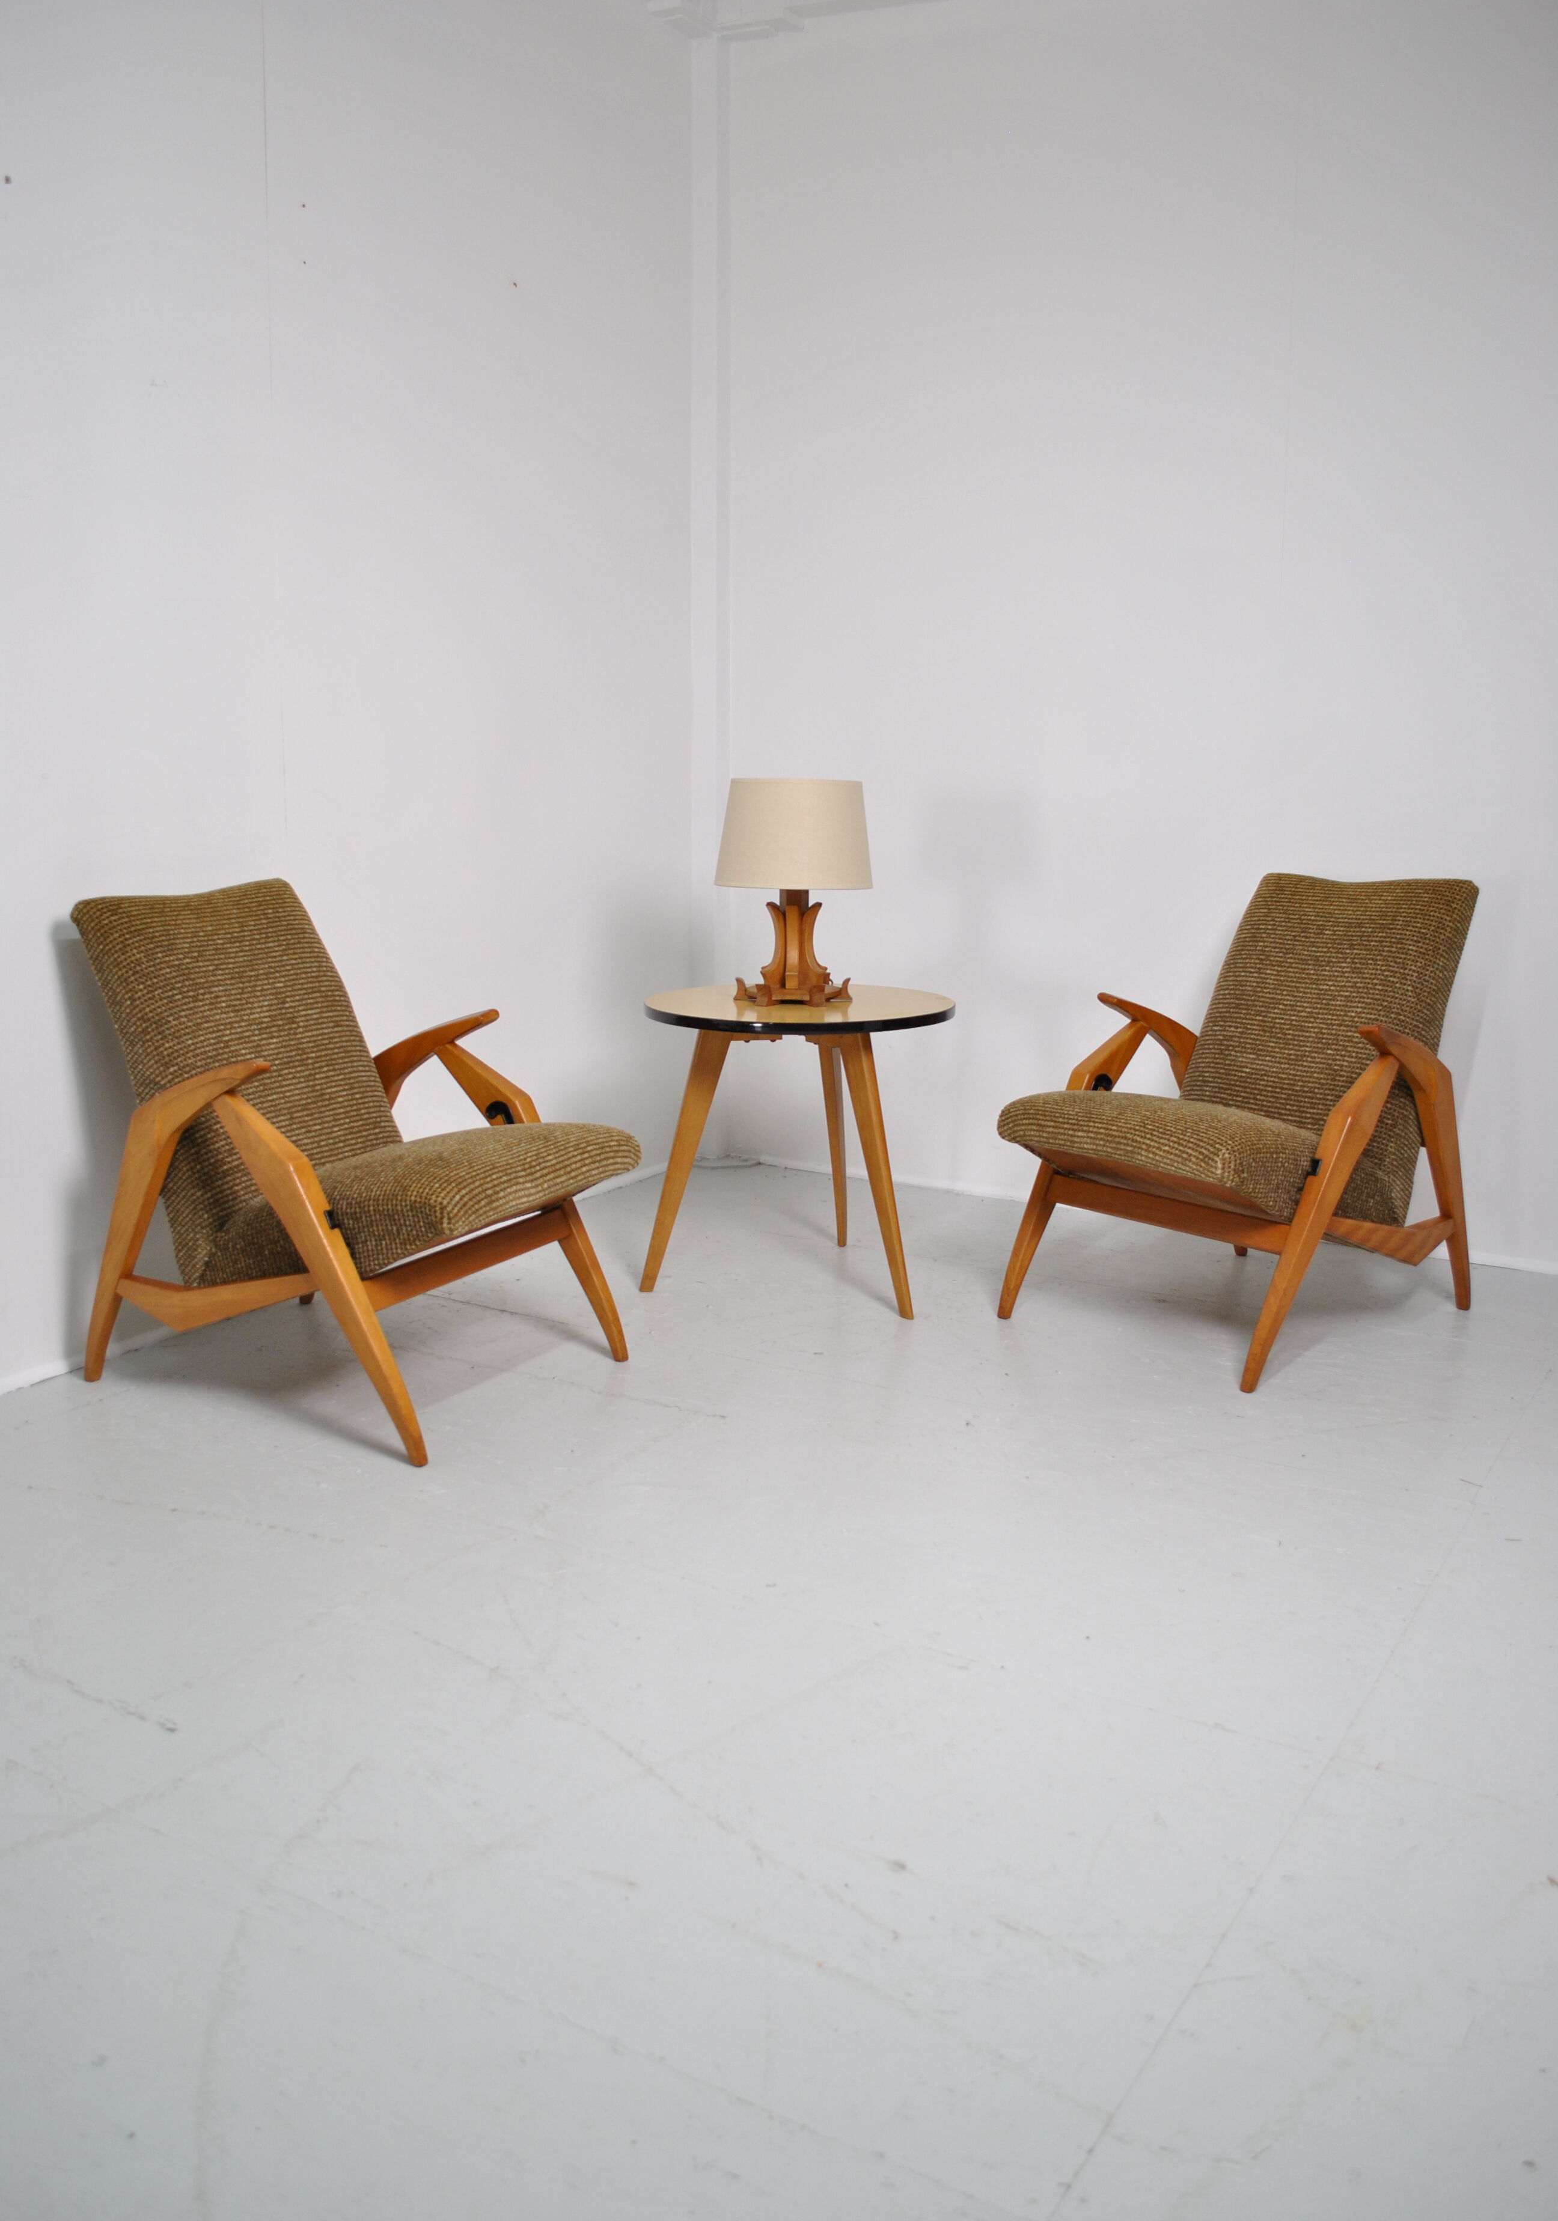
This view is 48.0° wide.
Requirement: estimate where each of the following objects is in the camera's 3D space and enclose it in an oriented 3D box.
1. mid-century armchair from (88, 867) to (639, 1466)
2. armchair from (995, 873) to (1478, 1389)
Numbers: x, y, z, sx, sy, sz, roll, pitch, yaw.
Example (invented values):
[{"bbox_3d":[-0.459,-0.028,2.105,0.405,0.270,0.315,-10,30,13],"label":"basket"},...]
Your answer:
[{"bbox_3d":[-0.708,0.047,2.983,0.847,0.842,0.597,6,12,29],"label":"mid-century armchair"},{"bbox_3d":[0.877,-0.011,3.332,0.847,0.842,0.597,-9,14,-40],"label":"armchair"}]

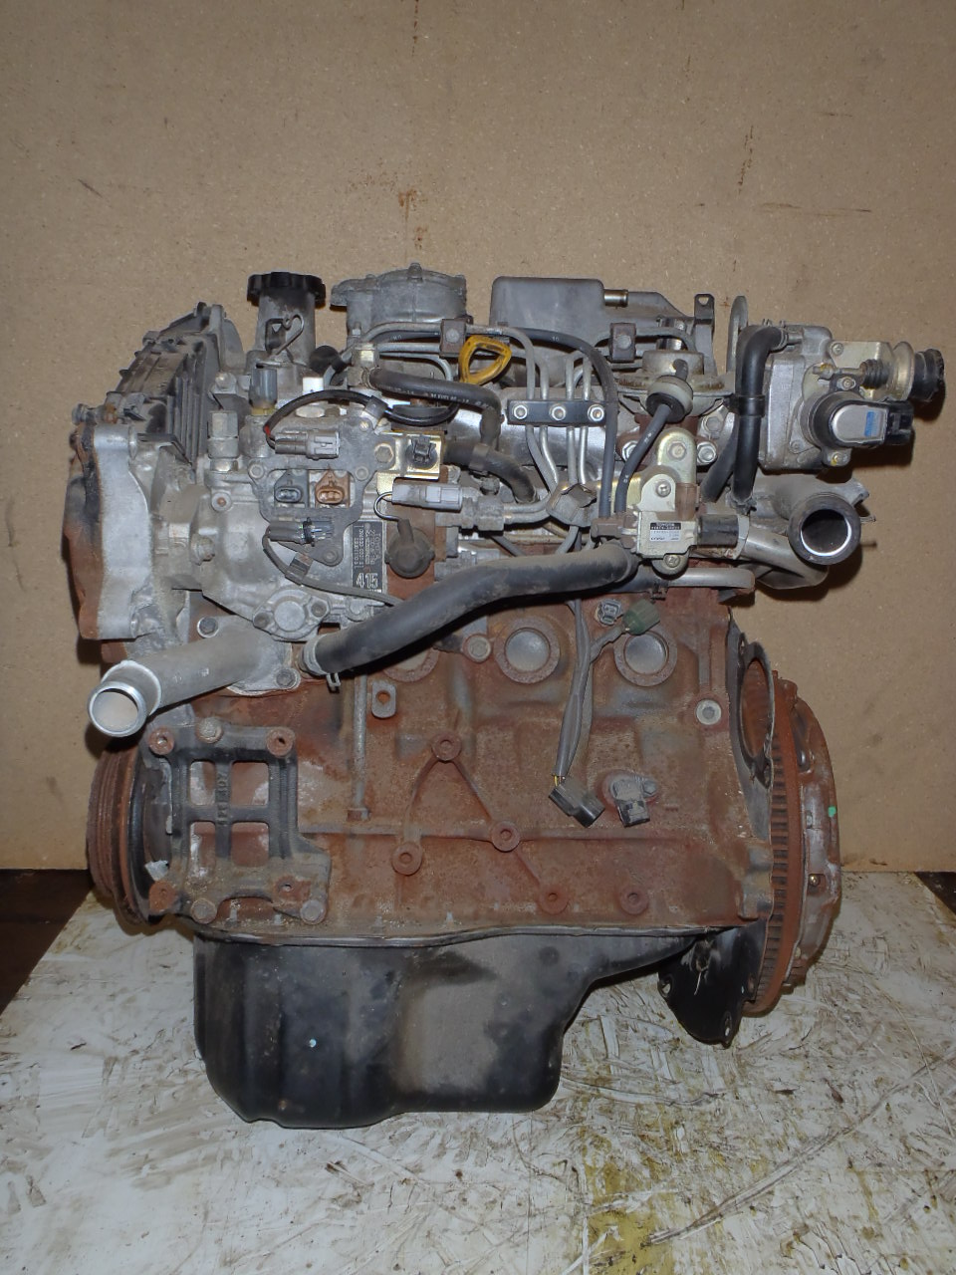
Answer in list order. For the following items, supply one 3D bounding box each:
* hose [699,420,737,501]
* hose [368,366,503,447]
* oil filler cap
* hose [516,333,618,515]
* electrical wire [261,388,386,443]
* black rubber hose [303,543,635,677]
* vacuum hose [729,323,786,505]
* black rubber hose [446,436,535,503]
[{"bbox_3d":[0.195,-0.142,0.835,0.031,0.064,0.030,-1,18,-3],"label":"hose"},{"bbox_3d":[-0.032,-0.176,0.785,0.099,0.059,0.045,-1,18,-3],"label":"hose"},{"bbox_3d":[-0.154,-0.281,0.830,0.062,0.028,0.062,-1,18,-3],"label":"oil filler cap"},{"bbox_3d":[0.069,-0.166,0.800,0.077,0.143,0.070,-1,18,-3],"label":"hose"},{"bbox_3d":[-0.112,-0.162,0.755,0.089,0.037,0.030,-1,18,-3],"label":"electrical wire"},{"bbox_3d":[-0.006,-0.020,0.755,0.235,0.092,0.065,-1,18,-3],"label":"black rubber hose"},{"bbox_3d":[0.222,-0.176,0.820,0.042,0.141,0.045,-1,18,-3],"label":"vacuum hose"},{"bbox_3d":[0.009,-0.134,0.820,0.073,0.049,0.040,-1,18,-3],"label":"black rubber hose"}]

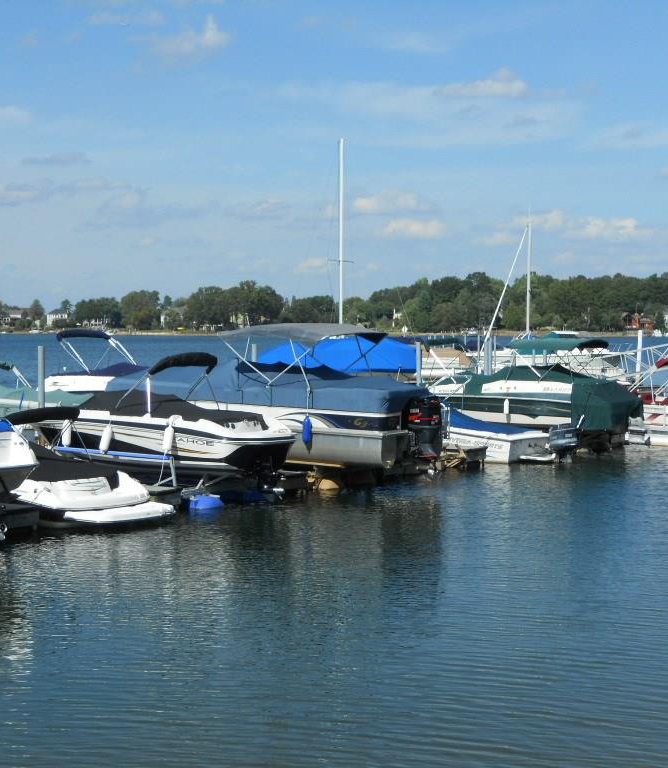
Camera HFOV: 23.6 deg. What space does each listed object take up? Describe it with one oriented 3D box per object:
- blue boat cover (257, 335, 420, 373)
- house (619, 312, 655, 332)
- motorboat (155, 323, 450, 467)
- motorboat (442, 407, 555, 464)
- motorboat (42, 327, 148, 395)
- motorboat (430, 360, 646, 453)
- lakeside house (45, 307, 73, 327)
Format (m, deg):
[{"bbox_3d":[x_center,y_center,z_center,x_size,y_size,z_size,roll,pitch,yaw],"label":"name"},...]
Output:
[{"bbox_3d":[0.228,-1.020,55.999,5.600,1.400,2.500,1,2,33],"label":"blue boat cover"},{"bbox_3d":[113.998,-23.145,599.557,12.000,7.300,9.500,0,2,5],"label":"house"},{"bbox_3d":[-0.922,0.213,33.060,7.200,2.850,2.500,1,2,30],"label":"motorboat"},{"bbox_3d":[2.627,1.159,37.455,4.800,1.350,1.900,1,2,36],"label":"motorboat"},{"bbox_3d":[-5.572,-0.268,46.019,6.200,2.400,2.400,1,2,33],"label":"motorboat"},{"bbox_3d":[4.656,0.483,41.032,6.400,2.050,2.400,1,2,30],"label":"motorboat"},{"bbox_3d":[-125.901,-30.664,729.373,12.000,9.000,9.500,0,2,5],"label":"lakeside house"}]

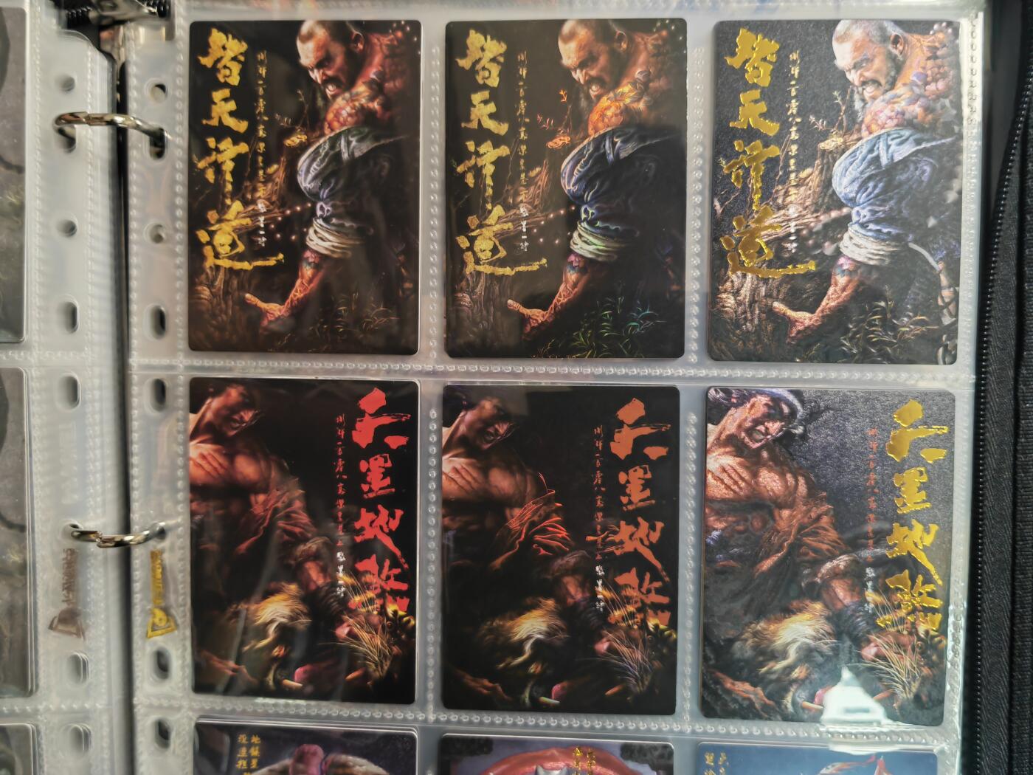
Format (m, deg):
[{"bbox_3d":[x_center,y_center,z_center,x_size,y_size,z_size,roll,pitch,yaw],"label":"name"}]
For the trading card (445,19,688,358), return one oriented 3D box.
[{"bbox_3d":[0.013,-0.052,0.220,0.063,0.001,0.088,0,92,3],"label":"trading card"}]

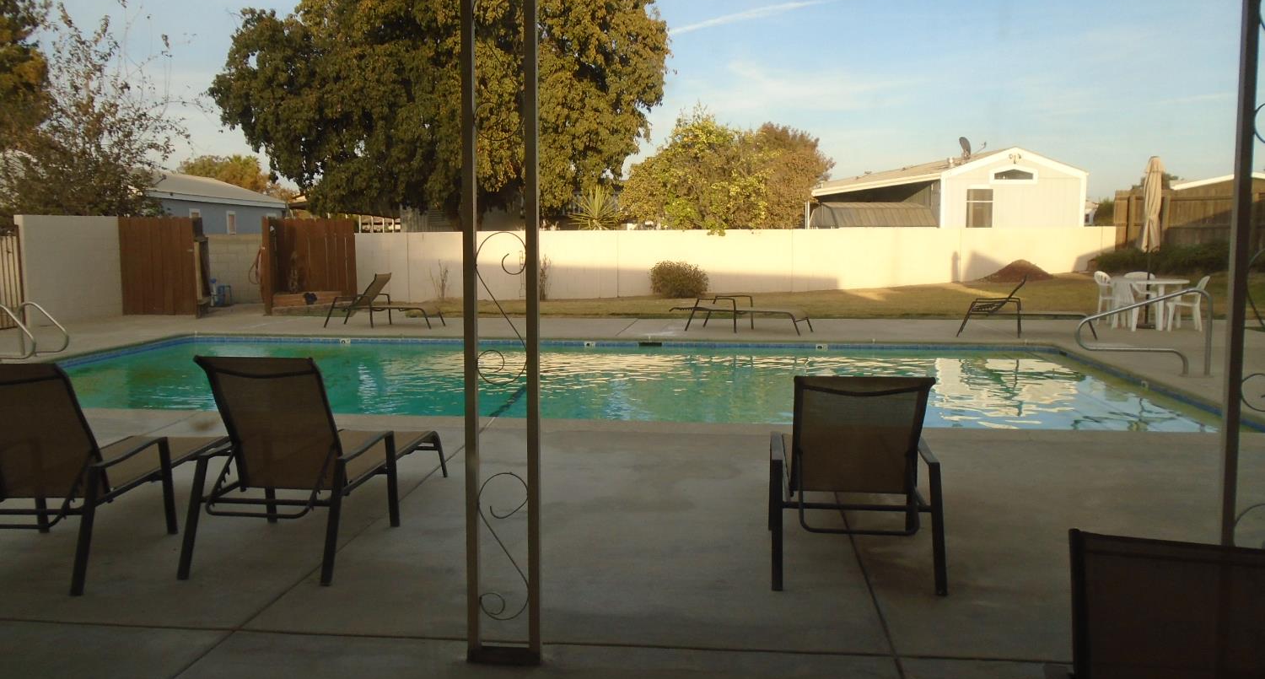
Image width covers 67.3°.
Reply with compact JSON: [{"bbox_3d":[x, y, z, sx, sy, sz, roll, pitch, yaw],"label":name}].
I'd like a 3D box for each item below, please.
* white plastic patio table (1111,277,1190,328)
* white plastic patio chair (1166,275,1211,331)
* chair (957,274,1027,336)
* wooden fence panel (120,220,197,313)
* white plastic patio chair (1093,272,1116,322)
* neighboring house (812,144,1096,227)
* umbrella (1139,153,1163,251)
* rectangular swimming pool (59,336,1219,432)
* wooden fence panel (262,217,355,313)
[{"bbox_3d":[7.467,-0.523,13.699,1.060,0.720,1.060,2,7,17],"label":"white plastic patio table"},{"bbox_3d":[7.827,-0.525,13.407,0.550,0.790,0.560,2,7,19],"label":"white plastic patio chair"},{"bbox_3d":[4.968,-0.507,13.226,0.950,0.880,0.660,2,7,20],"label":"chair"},{"bbox_3d":[-8.008,-1.222,15.979,1.393,1.652,0.080,1,7,6],"label":"wooden fence panel"},{"bbox_3d":[7.448,-0.659,14.669,0.560,0.850,0.560,5,8,39],"label":"white plastic patio chair"},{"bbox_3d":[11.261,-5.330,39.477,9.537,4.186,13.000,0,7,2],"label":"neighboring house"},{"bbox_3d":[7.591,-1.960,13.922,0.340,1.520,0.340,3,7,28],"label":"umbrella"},{"bbox_3d":[-0.761,1.038,10.132,11.463,1.500,5.352,1,7,6],"label":"rectangular swimming pool"},{"bbox_3d":[-5.693,-1.292,16.662,1.638,1.618,0.120,1,7,6],"label":"wooden fence panel"}]

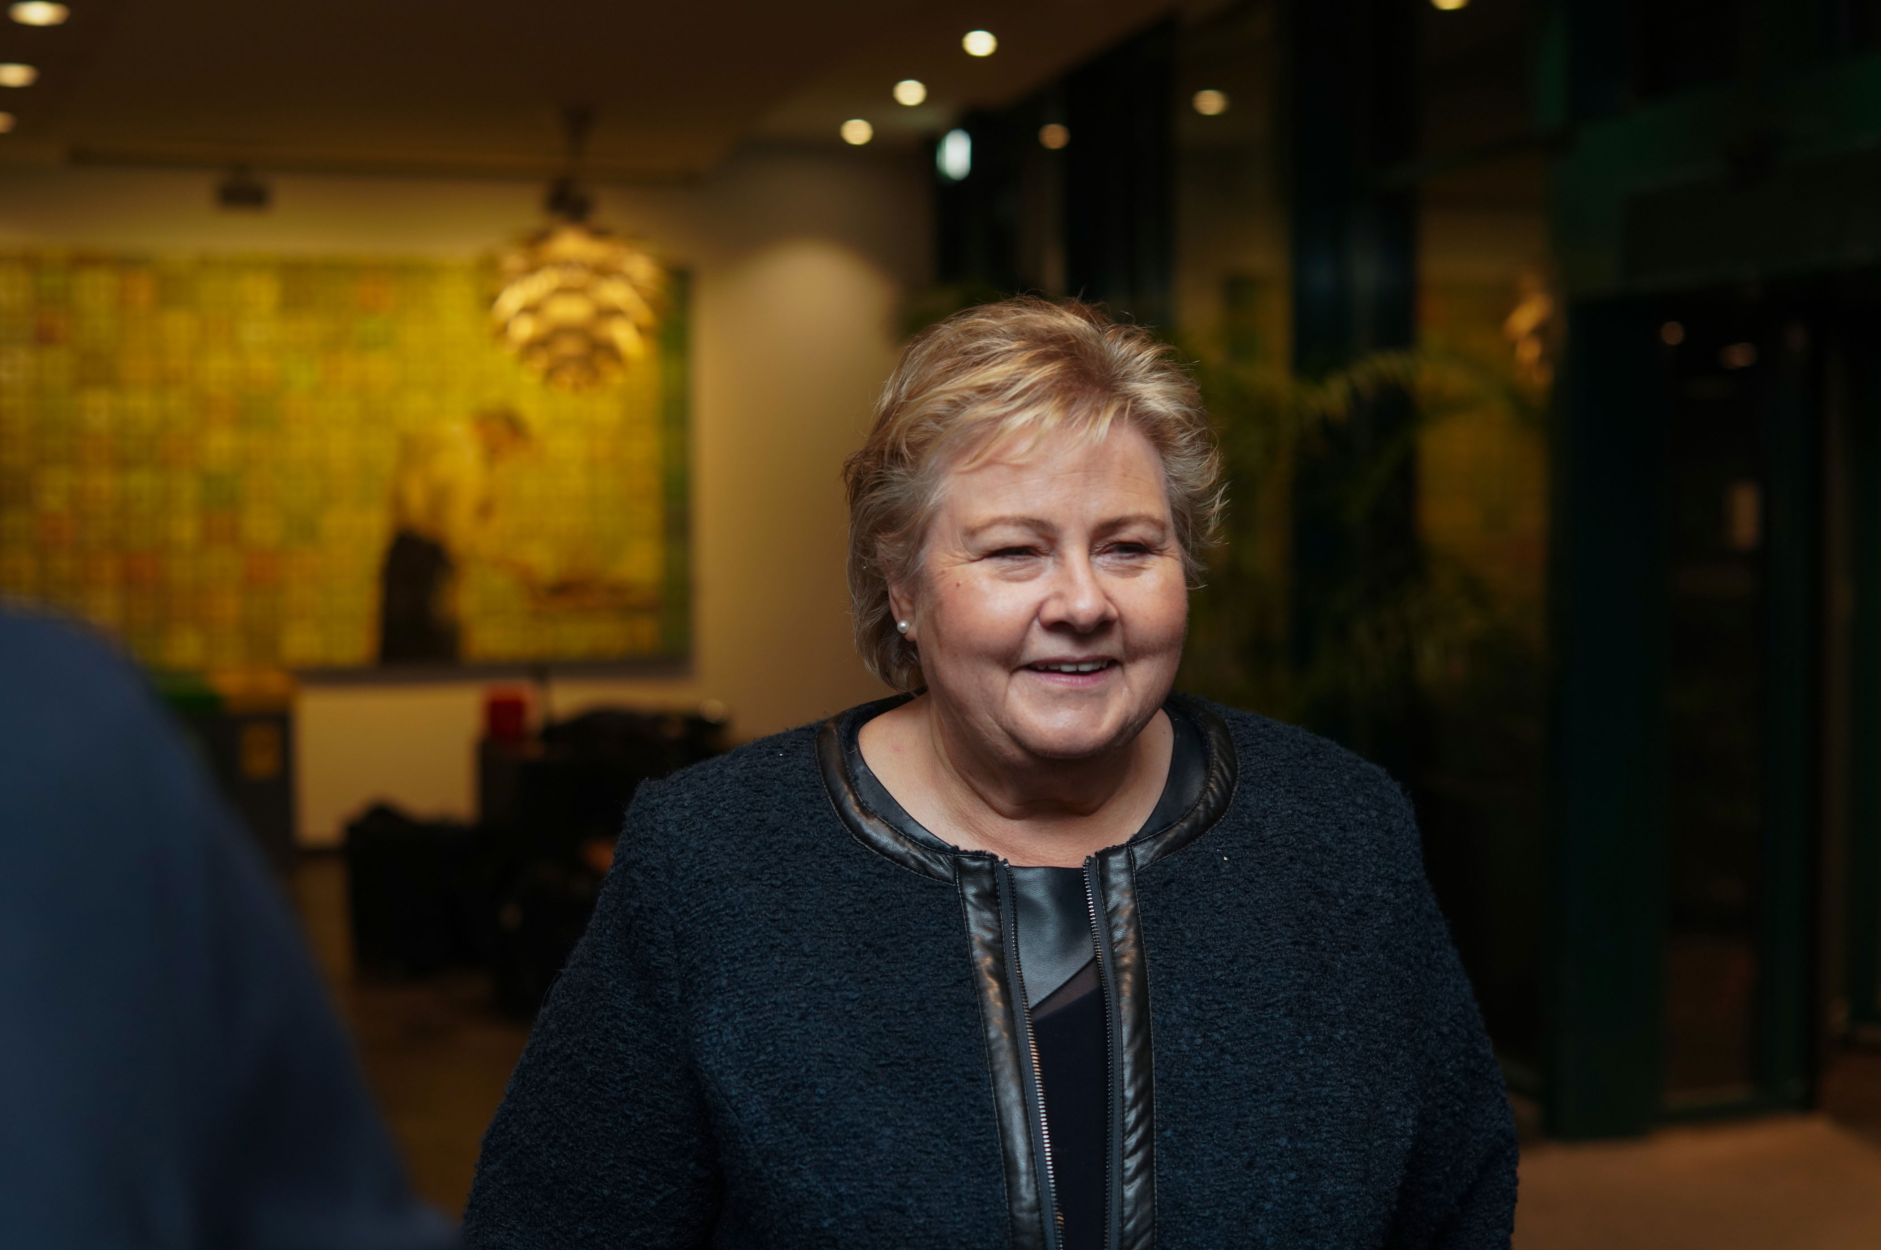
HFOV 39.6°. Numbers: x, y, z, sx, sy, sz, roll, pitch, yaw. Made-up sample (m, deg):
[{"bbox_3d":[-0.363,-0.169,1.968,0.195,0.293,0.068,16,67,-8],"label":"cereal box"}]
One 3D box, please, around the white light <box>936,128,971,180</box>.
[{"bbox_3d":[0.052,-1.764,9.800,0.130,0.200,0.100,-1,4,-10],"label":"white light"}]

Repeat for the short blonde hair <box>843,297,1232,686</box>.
[{"bbox_3d":[0.053,-0.075,1.500,0.210,0.230,0.225,-1,4,-20],"label":"short blonde hair"}]

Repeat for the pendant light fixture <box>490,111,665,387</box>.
[{"bbox_3d":[-1.178,-1.224,8.500,0.520,0.930,0.520,-1,4,-17],"label":"pendant light fixture"}]

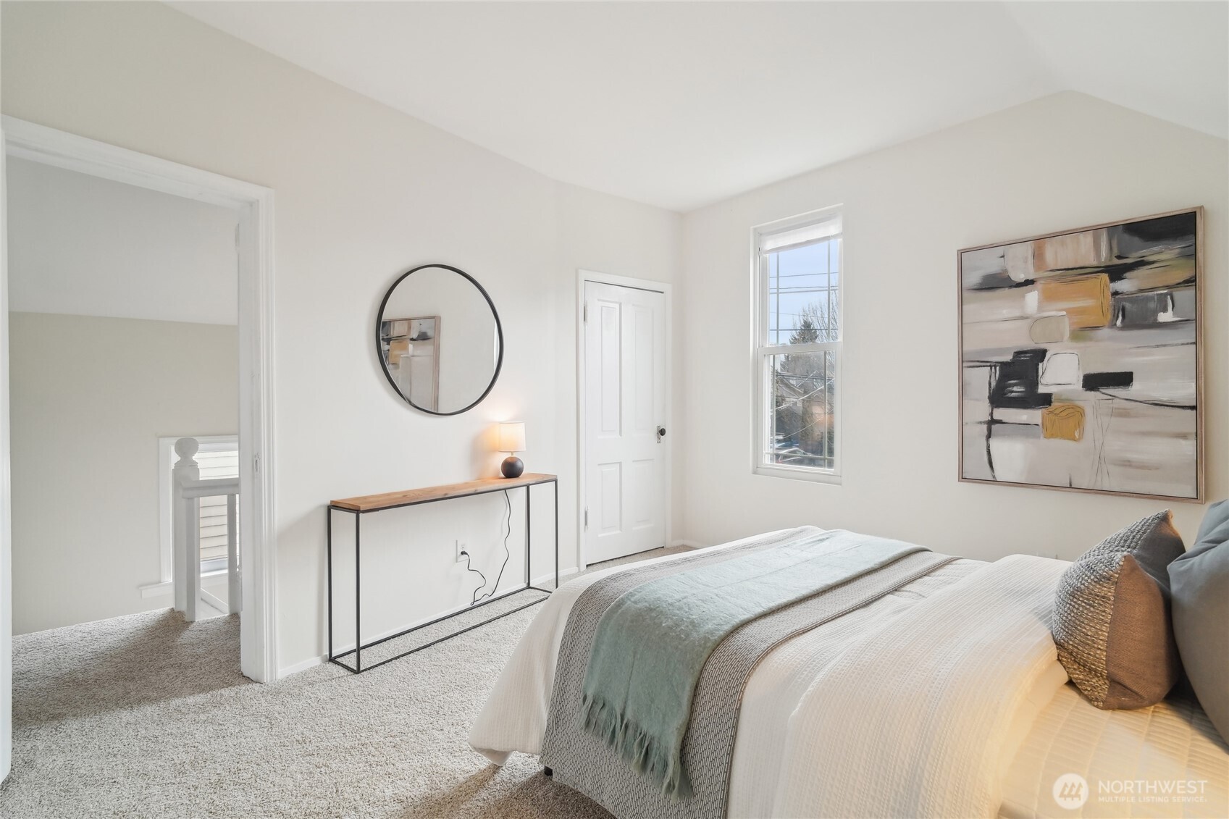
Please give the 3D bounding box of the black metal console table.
[{"bbox_3d":[-0.802,0.759,2.845,0.242,0.713,1.213,0,1,37],"label":"black metal console table"}]

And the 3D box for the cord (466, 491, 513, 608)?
[{"bbox_3d":[-0.710,0.785,3.143,0.070,0.655,0.316,0,1,37],"label":"cord"}]

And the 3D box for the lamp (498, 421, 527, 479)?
[{"bbox_3d":[-0.584,0.236,3.131,0.154,0.327,0.154,0,0,0],"label":"lamp"}]

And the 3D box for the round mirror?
[{"bbox_3d":[-0.896,-0.365,2.915,0.030,0.786,0.786,0,1,37],"label":"round mirror"}]

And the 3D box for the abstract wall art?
[{"bbox_3d":[2.233,-0.234,2.695,0.919,1.276,0.045,0,1,45],"label":"abstract wall art"}]

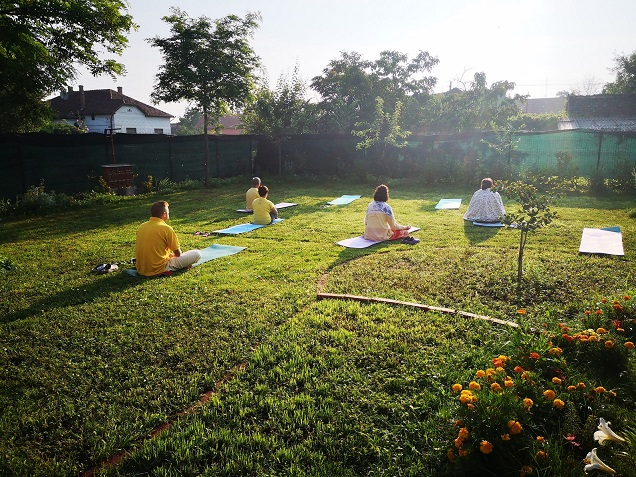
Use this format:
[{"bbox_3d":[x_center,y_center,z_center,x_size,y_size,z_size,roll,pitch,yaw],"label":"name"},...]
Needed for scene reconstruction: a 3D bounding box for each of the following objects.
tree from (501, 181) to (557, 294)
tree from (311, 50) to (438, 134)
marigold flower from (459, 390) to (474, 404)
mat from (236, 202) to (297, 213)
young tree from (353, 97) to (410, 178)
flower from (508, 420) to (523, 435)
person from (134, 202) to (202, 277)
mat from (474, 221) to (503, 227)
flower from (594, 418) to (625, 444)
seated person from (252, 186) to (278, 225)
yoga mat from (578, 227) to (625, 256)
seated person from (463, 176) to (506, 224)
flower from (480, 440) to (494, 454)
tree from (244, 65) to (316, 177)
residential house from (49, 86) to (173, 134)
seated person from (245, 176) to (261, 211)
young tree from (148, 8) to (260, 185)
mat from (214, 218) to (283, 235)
[{"bbox_3d":[2.286,-0.027,5.400,0.550,1.210,0.520,-1,12,0],"label":"tree"},{"bbox_3d":[2.504,-6.224,24.252,6.100,5.900,5.400,-1,12,0],"label":"tree"},{"bbox_3d":[0.853,0.913,2.849,0.080,0.060,0.080,0,12,0],"label":"marigold flower"},{"bbox_3d":[-1.228,-0.772,12.407,0.582,0.015,1.680,8,15,38],"label":"mat"},{"bbox_3d":[2.390,-3.748,18.626,1.997,3.020,1.997,0,12,0],"label":"young tree"},{"bbox_3d":[0.896,0.857,2.250,0.060,0.050,0.060,-1,12,0],"label":"flower"},{"bbox_3d":[-1.934,-0.025,6.250,0.740,0.920,0.720,5,13,28],"label":"person"},{"bbox_3d":[3.631,-0.444,10.324,0.600,0.015,1.740,4,13,23],"label":"mat"},{"bbox_3d":[1.274,0.844,2.169,0.140,0.110,0.110,11,16,33],"label":"flower"},{"bbox_3d":[-1.069,-0.709,10.200,0.650,0.820,0.650,4,13,23],"label":"seated person"},{"bbox_3d":[4.286,0.030,7.500,0.600,0.020,1.800,6,13,29],"label":"yoga mat"},{"bbox_3d":[3.379,-0.805,10.036,0.800,0.840,0.660,4,13,20],"label":"seated person"},{"bbox_3d":[0.722,0.893,2.120,0.058,0.050,0.058,-1,12,0],"label":"flower"},{"bbox_3d":[-1.618,-4.948,21.168,2.970,4.500,2.970,0,12,0],"label":"tree"},{"bbox_3d":[-23.392,-12.638,54.503,9.000,7.000,13.000,-12,16,-43],"label":"residential house"},{"bbox_3d":[-1.587,-1.146,12.500,0.680,0.860,0.680,5,13,27],"label":"seated person"},{"bbox_3d":[-3.989,-4.831,17.407,3.589,5.980,3.589,0,12,0],"label":"young tree"},{"bbox_3d":[-1.358,-0.266,10.077,0.589,0.015,1.720,5,14,26],"label":"mat"}]

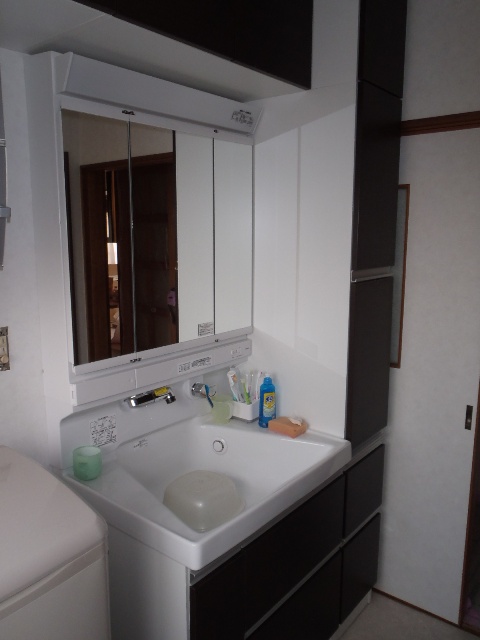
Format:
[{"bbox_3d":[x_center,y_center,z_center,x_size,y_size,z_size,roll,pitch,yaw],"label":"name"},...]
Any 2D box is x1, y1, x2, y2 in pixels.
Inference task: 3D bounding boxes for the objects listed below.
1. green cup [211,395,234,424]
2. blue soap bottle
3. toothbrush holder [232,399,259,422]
[{"bbox_3d":[-0.064,0.336,1.920,0.091,0.083,0.073,7,12,35],"label":"green cup"},{"bbox_3d":[0.100,0.289,1.879,0.063,0.189,0.055,-3,10,-15],"label":"blue soap bottle"},{"bbox_3d":[0.022,0.336,1.962,0.102,0.069,0.070,8,12,40],"label":"toothbrush holder"}]

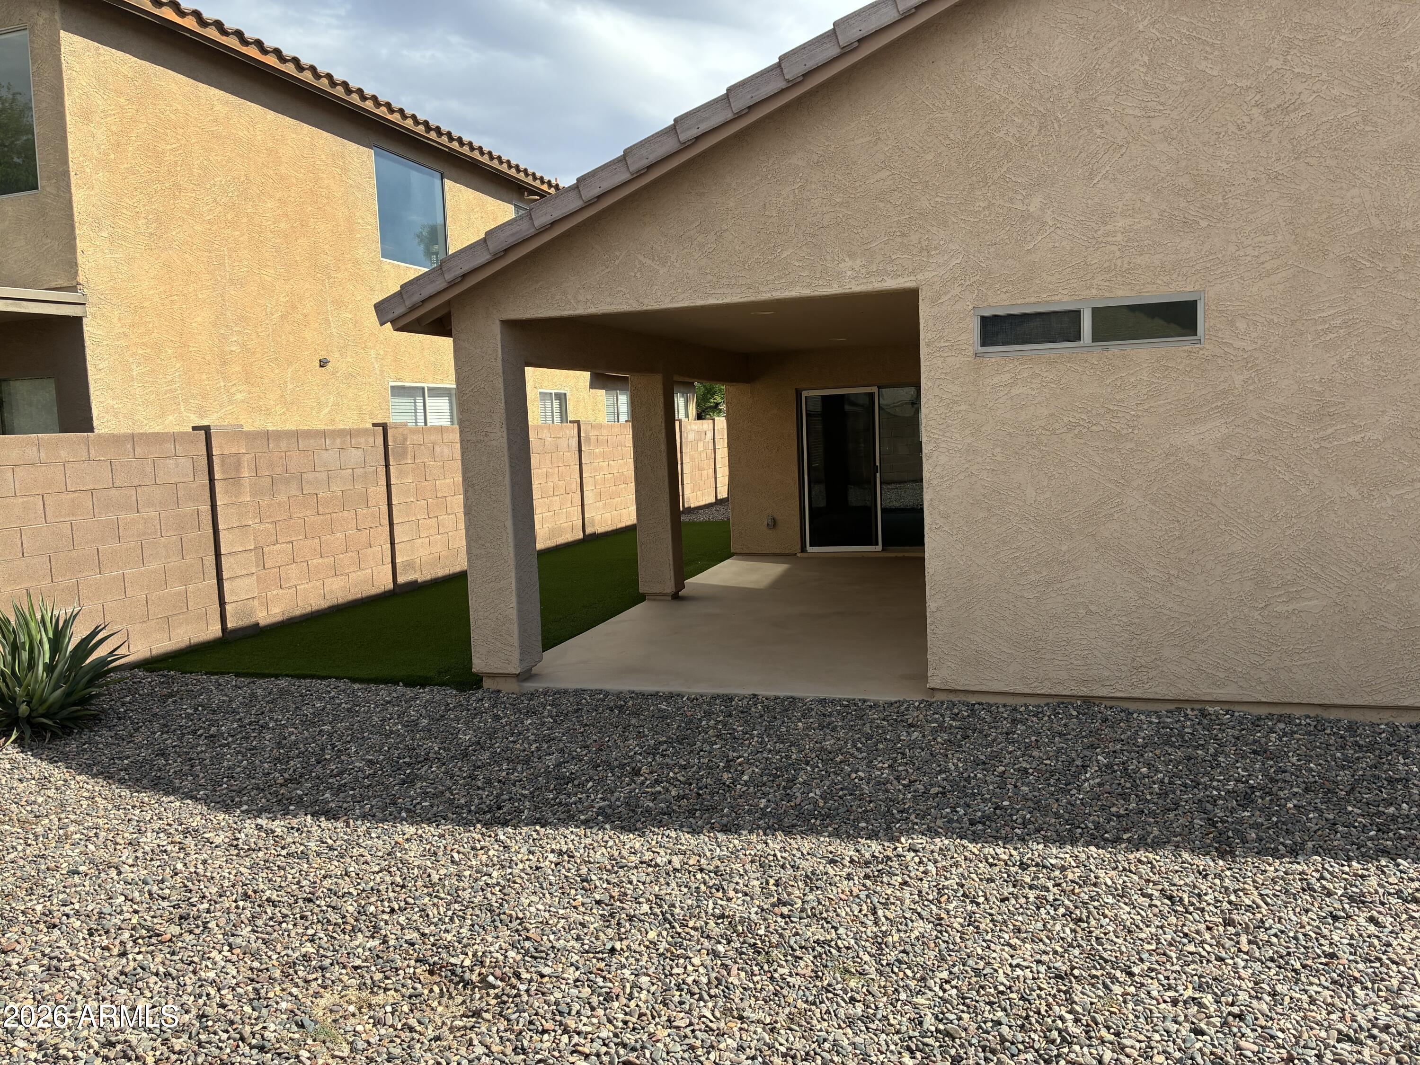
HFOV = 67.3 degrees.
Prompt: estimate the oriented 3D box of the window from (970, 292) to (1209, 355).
[{"bbox_3d":[2.078,-1.139,5.889,1.195,0.282,0.075,0,6,17],"label":"window"}]

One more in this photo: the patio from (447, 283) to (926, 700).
[{"bbox_3d":[0.722,-0.574,9.698,3.044,2.504,6.346,0,6,17],"label":"patio"}]

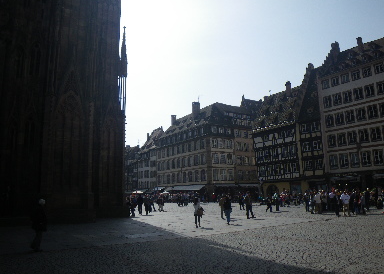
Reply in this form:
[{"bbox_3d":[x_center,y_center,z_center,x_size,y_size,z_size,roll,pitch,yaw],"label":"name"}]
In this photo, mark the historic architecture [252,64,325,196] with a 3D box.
[{"bbox_3d":[17.911,-0.090,49.355,9.800,20.300,12.600,5,-12,-32],"label":"historic architecture"}]

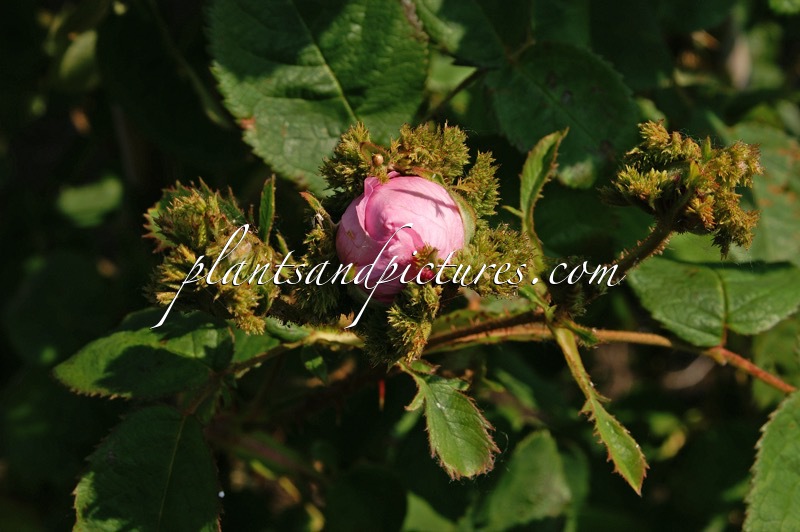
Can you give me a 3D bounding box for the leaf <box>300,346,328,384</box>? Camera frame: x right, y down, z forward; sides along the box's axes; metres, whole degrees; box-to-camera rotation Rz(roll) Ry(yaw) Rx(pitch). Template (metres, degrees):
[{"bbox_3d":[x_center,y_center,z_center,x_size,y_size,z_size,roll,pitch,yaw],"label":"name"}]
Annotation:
[{"bbox_3d":[-0.021,0.024,0.478,0.006,0.009,0.004,-18,0,-11],"label":"leaf"}]

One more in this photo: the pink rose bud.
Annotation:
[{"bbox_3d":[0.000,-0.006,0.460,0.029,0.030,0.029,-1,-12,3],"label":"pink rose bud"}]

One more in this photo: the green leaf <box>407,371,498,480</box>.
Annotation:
[{"bbox_3d":[0.011,0.036,0.462,0.017,0.029,0.008,-26,-7,-9],"label":"green leaf"}]

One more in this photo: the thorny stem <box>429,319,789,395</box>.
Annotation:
[{"bbox_3d":[0.050,0.020,0.472,0.088,0.014,0.013,7,3,0],"label":"thorny stem"}]

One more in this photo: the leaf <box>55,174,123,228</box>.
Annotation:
[{"bbox_3d":[-0.092,-0.019,0.590,0.019,0.016,0.007,-6,6,-2],"label":"leaf"}]

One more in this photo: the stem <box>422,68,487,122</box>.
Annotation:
[{"bbox_3d":[0.014,-0.043,0.505,0.020,0.003,0.003,-40,77,-6],"label":"stem"}]

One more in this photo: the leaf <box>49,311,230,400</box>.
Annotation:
[{"bbox_3d":[-0.061,0.021,0.475,0.043,0.010,0.026,-6,51,3],"label":"leaf"}]

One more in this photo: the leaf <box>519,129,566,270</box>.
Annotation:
[{"bbox_3d":[0.033,-0.015,0.462,0.011,0.034,0.010,8,0,-23],"label":"leaf"}]

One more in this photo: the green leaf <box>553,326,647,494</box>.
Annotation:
[{"bbox_3d":[0.046,0.033,0.458,0.013,0.043,0.010,-28,-6,0],"label":"green leaf"}]

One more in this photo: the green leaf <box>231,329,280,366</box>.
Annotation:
[{"bbox_3d":[-0.035,0.019,0.484,0.013,0.010,0.005,6,6,2],"label":"green leaf"}]

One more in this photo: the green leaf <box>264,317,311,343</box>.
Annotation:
[{"bbox_3d":[-0.027,0.015,0.476,0.011,0.006,0.005,15,24,6],"label":"green leaf"}]

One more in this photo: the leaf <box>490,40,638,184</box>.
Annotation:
[{"bbox_3d":[0.041,-0.039,0.510,0.032,0.043,0.009,-34,-9,-8],"label":"leaf"}]

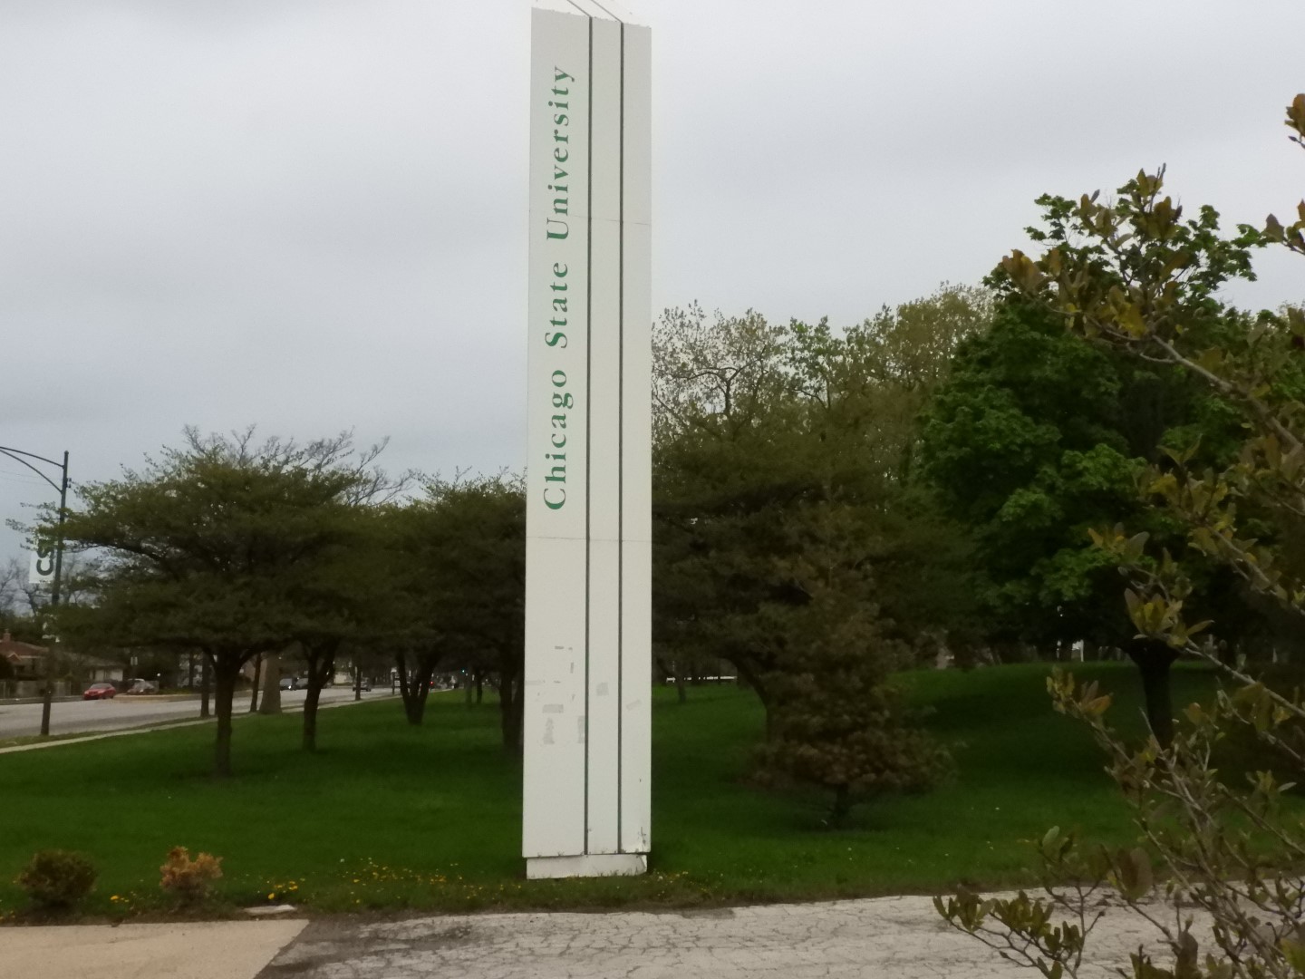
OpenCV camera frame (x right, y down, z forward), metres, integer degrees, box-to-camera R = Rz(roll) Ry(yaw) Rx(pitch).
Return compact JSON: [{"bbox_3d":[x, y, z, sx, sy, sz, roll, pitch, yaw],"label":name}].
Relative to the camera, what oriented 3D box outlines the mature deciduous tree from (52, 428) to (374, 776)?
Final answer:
[{"bbox_3d":[-7.558,1.912,26.591,5.870,6.060,5.700,2,-7,-16],"label":"mature deciduous tree"}]

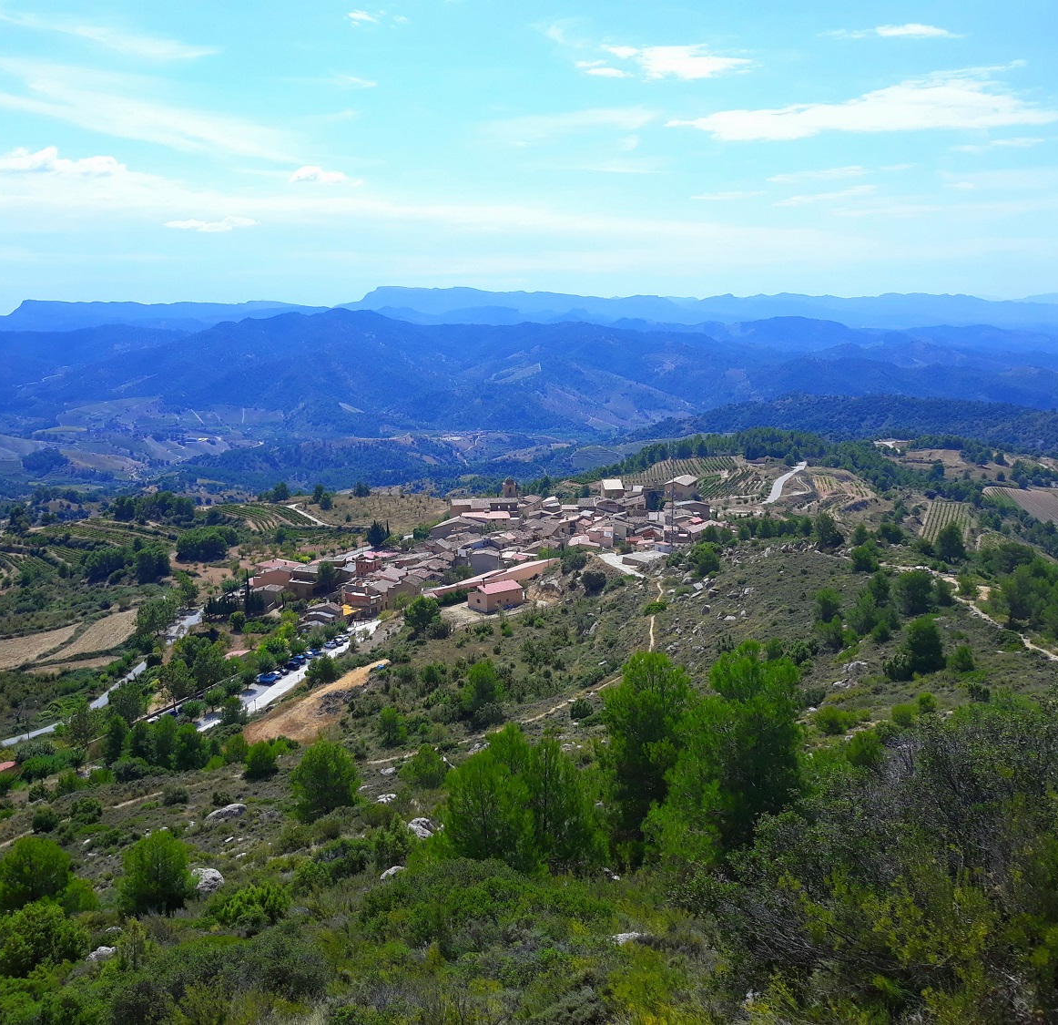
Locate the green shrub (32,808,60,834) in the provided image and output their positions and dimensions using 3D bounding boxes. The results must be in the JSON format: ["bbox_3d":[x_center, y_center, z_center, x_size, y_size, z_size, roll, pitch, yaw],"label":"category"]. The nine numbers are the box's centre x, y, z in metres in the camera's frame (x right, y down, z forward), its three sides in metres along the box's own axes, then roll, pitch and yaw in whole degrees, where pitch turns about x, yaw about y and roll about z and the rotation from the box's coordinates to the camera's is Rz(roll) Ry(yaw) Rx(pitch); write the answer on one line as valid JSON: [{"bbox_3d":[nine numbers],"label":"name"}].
[{"bbox_3d":[-41.917,26.725,92.486,2.594,2.217,2.386,-6,13,-26],"label":"green shrub"}]

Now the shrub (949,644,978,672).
[{"bbox_3d":[35.540,11.934,87.290,2.273,2.316,2.091,5,12,23],"label":"shrub"}]

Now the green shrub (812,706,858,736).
[{"bbox_3d":[19.517,13.318,68.013,2.861,1.868,2.632,3,12,17],"label":"green shrub"}]

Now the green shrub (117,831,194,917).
[{"bbox_3d":[-14.185,13.658,40.463,2.877,3.384,2.647,-4,12,-21],"label":"green shrub"}]

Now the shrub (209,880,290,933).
[{"bbox_3d":[-9.082,12.792,34.610,2.669,1.499,2.456,-3,12,-16],"label":"shrub"}]

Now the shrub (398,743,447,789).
[{"bbox_3d":[-8.878,21.192,89.085,4.104,3.815,3.776,-1,11,-6],"label":"shrub"}]

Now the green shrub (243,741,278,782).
[{"bbox_3d":[-28.536,26.490,113.508,3.752,4.344,3.452,-3,12,-15],"label":"green shrub"}]

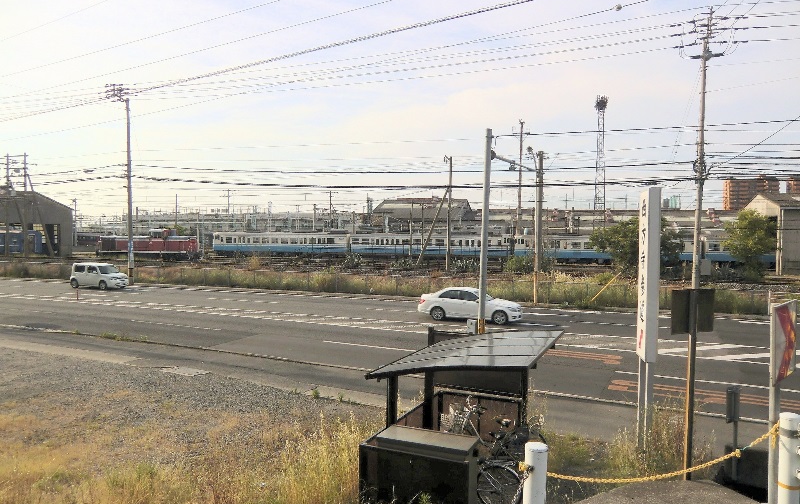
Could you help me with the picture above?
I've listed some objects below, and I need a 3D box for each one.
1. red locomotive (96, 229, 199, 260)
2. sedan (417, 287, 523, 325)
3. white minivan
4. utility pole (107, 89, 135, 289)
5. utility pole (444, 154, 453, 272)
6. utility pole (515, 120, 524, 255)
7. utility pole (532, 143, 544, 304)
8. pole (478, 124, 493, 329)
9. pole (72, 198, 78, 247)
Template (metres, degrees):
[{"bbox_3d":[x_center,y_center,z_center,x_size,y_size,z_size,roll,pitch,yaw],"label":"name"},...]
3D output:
[{"bbox_3d":[-31.835,-0.819,70.079,13.600,3.960,2.900,1,2,11],"label":"red locomotive"},{"bbox_3d":[3.274,2.357,25.197,4.620,1.450,1.780,1,2,18],"label":"sedan"},{"bbox_3d":[-20.222,1.608,37.319,3.890,1.650,1.695,1,2,21],"label":"white minivan"},{"bbox_3d":[-19.607,-4.710,39.264,1.500,14.151,0.900,1,2,21],"label":"utility pole"},{"bbox_3d":[4.791,-3.588,53.905,0.600,11.323,0.400,1,2,21],"label":"utility pole"},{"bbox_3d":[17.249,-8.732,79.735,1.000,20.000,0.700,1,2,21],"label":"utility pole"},{"bbox_3d":[7.749,-1.390,30.968,0.600,8.613,0.500,1,2,21],"label":"utility pole"},{"bbox_3d":[2.099,0.248,13.617,0.250,6.465,0.250,1,2,21],"label":"pole"},{"bbox_3d":[-64.287,-5.571,109.893,0.900,10.030,0.600,1,2,21],"label":"pole"}]

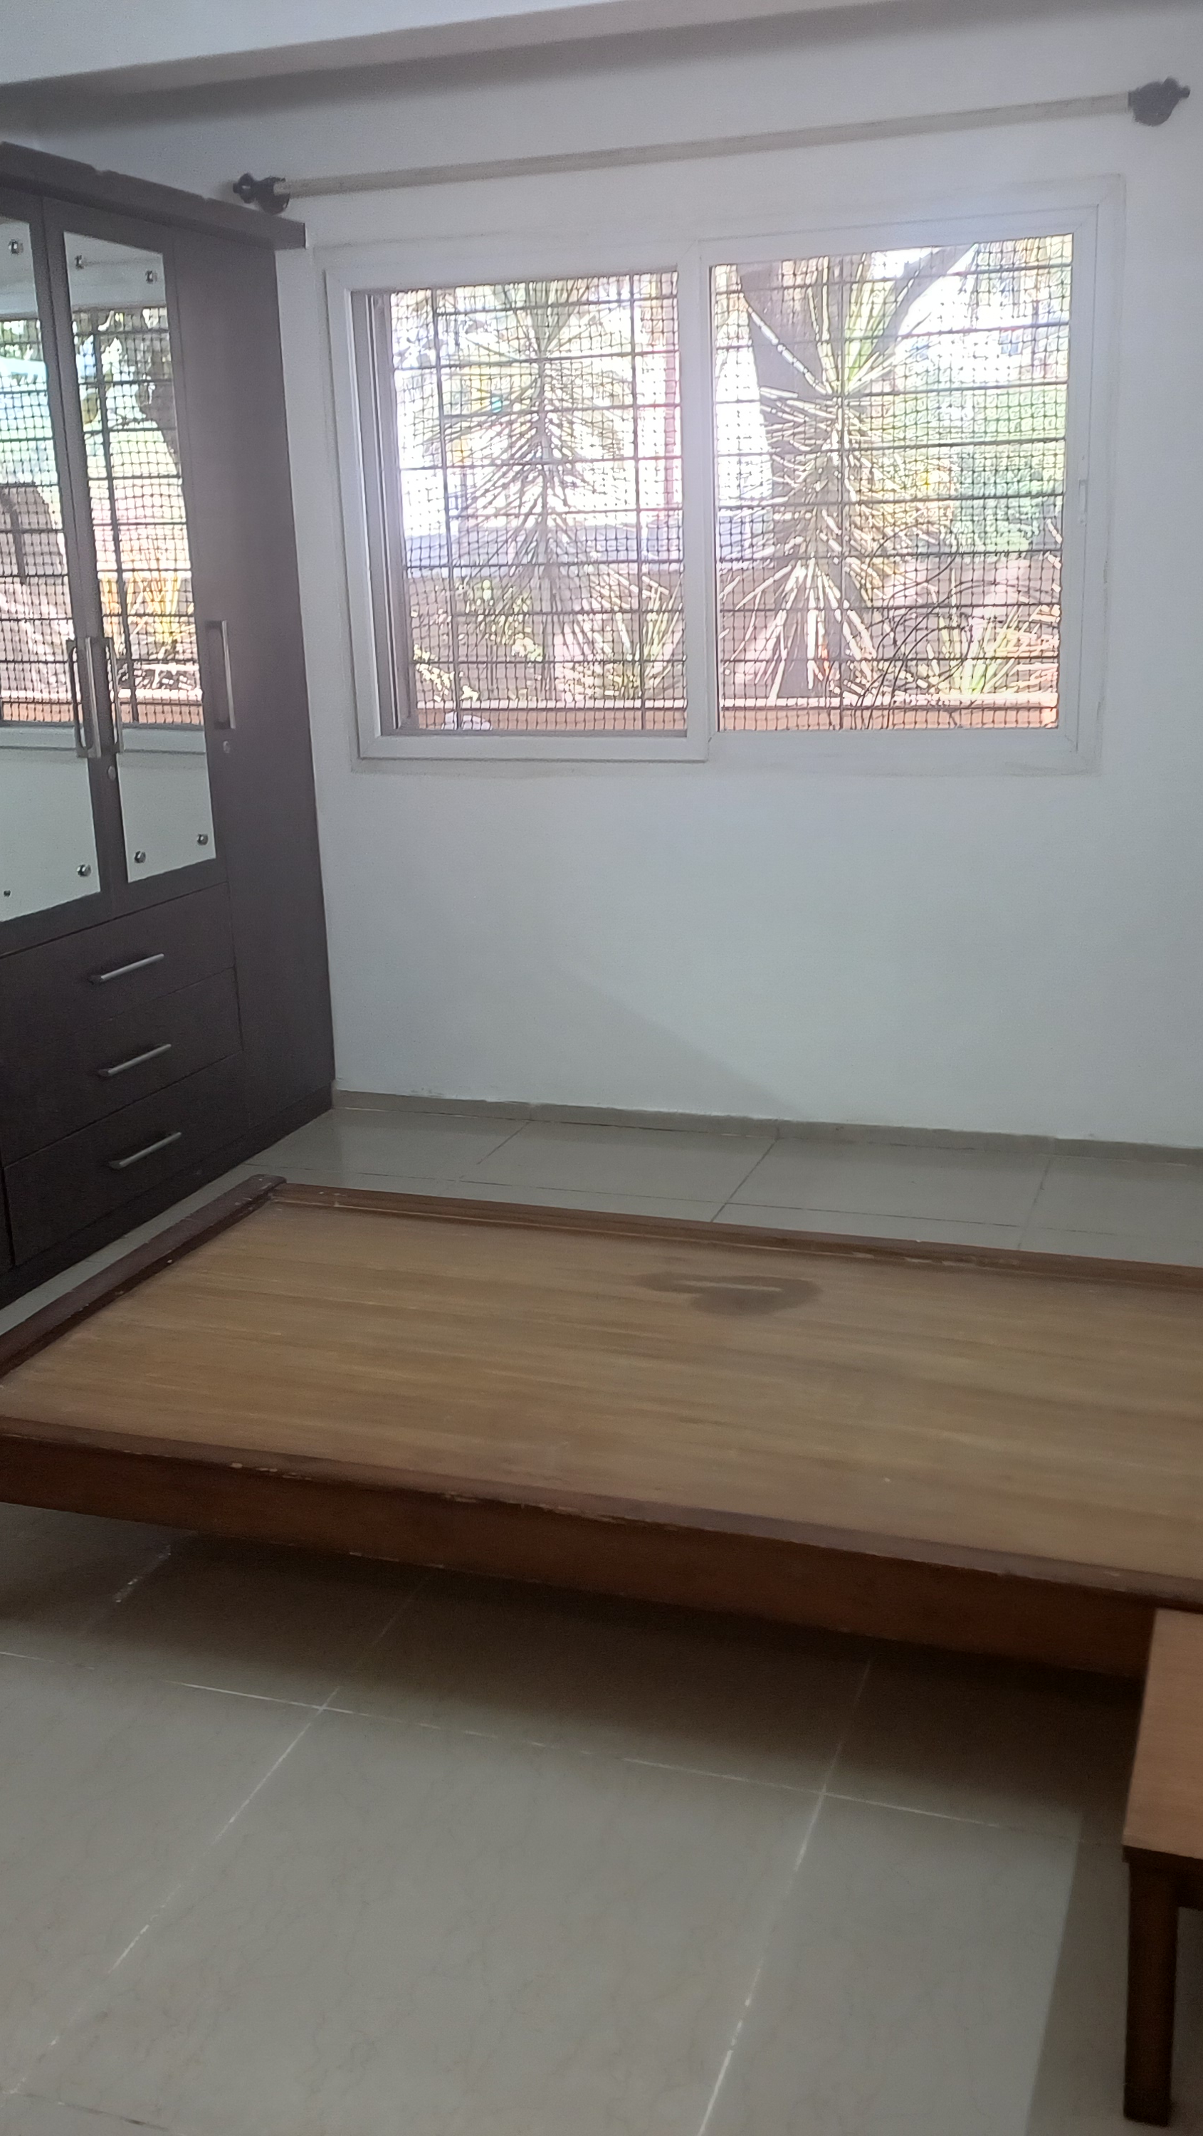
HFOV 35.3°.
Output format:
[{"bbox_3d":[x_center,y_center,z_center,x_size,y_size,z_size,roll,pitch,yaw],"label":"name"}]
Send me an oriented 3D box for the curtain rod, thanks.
[{"bbox_3d":[0.147,-1.812,3.755,1.962,0.083,0.106,3,16,19],"label":"curtain rod"}]

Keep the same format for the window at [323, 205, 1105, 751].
[{"bbox_3d":[0.201,-1.181,3.995,1.637,1.053,0.078,3,16,19],"label":"window"}]

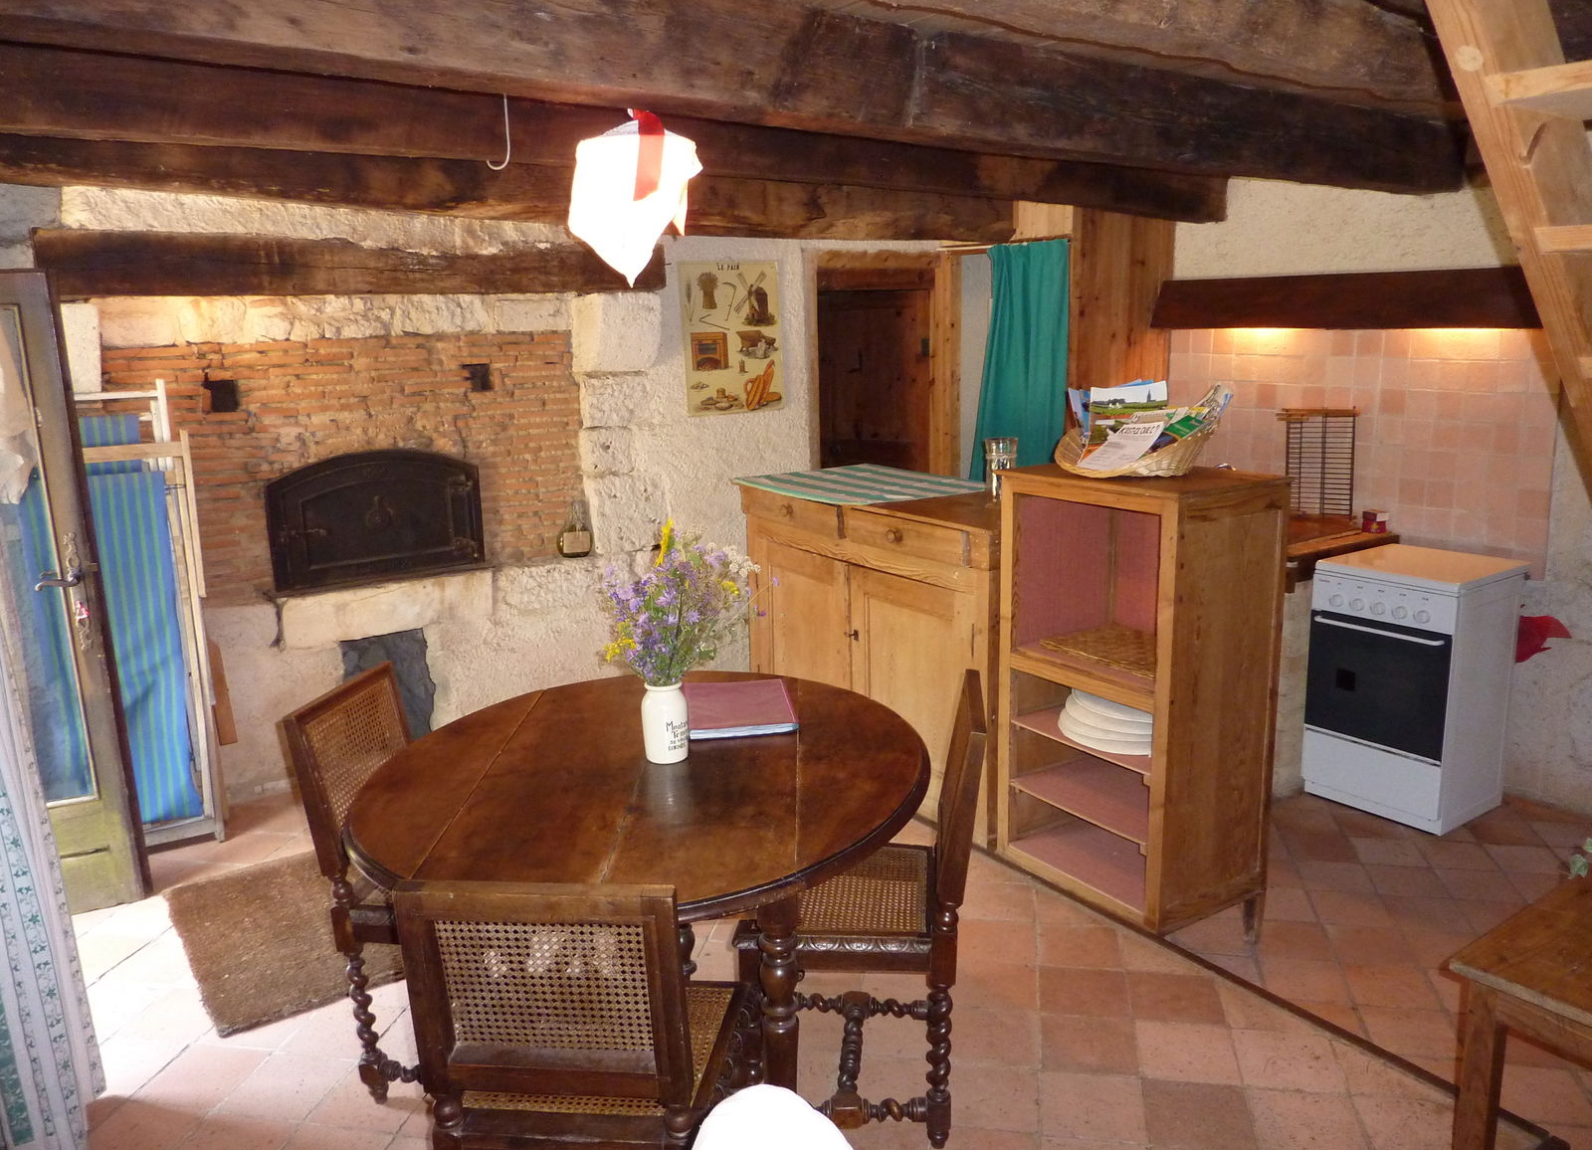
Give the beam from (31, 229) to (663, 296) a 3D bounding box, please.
[{"bbox_3d":[-1.422,-1.061,3.980,2.006,0.185,0.200,-9,14,-30],"label":"beam"}]

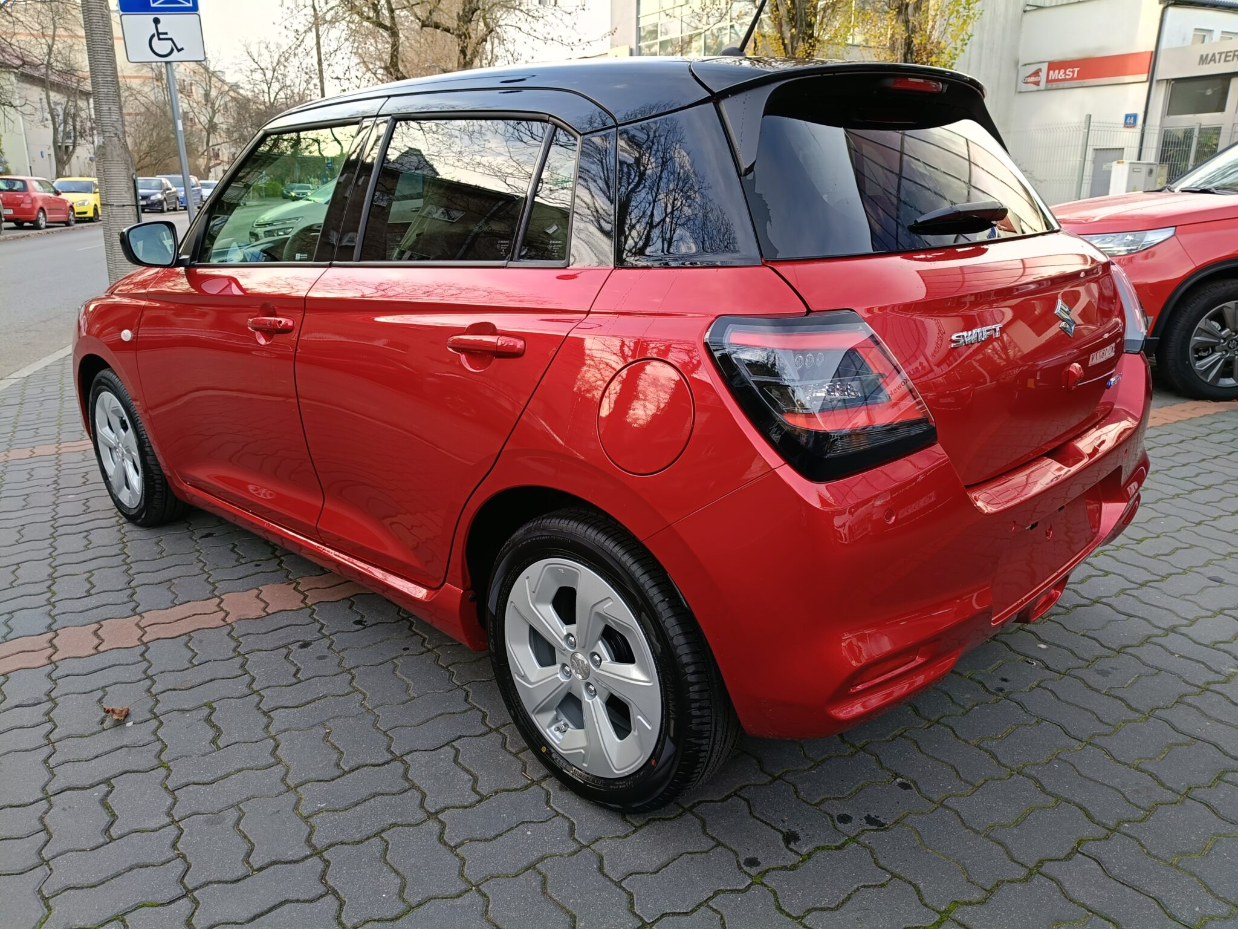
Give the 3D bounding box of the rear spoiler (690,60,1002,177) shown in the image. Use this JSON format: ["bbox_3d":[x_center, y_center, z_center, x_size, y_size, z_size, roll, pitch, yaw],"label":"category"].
[{"bbox_3d":[0.525,-0.737,2.009,0.270,0.240,1.130,14,22,42],"label":"rear spoiler"}]

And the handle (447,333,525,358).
[{"bbox_3d":[-0.261,-0.231,1.807,0.245,0.040,0.050,9,19,43],"label":"handle"}]

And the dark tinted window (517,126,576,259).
[{"bbox_3d":[-0.111,-0.509,1.764,0.129,0.261,0.030,14,-1,42],"label":"dark tinted window"}]

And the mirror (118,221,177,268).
[{"bbox_3d":[-1.320,-0.625,2.645,0.120,0.130,0.195,12,20,37],"label":"mirror"}]

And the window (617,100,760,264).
[{"bbox_3d":[0.118,-0.486,1.619,0.309,0.303,0.060,6,-10,23],"label":"window"}]

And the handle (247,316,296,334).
[{"bbox_3d":[-0.872,-0.346,2.332,0.225,0.045,0.050,14,22,42],"label":"handle"}]

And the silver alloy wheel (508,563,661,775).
[{"bbox_3d":[-0.030,0.380,1.858,0.440,0.440,0.160,14,22,42],"label":"silver alloy wheel"}]

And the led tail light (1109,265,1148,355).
[{"bbox_3d":[1.242,-0.410,2.405,0.255,0.250,0.310,10,20,34],"label":"led tail light"}]

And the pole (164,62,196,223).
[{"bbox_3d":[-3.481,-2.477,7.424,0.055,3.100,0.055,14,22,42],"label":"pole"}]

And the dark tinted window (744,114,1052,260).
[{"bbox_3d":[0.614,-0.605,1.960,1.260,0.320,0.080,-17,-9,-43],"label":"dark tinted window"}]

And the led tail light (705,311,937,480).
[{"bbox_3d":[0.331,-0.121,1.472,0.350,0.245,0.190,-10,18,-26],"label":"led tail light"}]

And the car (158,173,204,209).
[{"bbox_3d":[-21.718,-13.267,45.404,1.770,1.620,4.250,-5,18,-13],"label":"car"}]

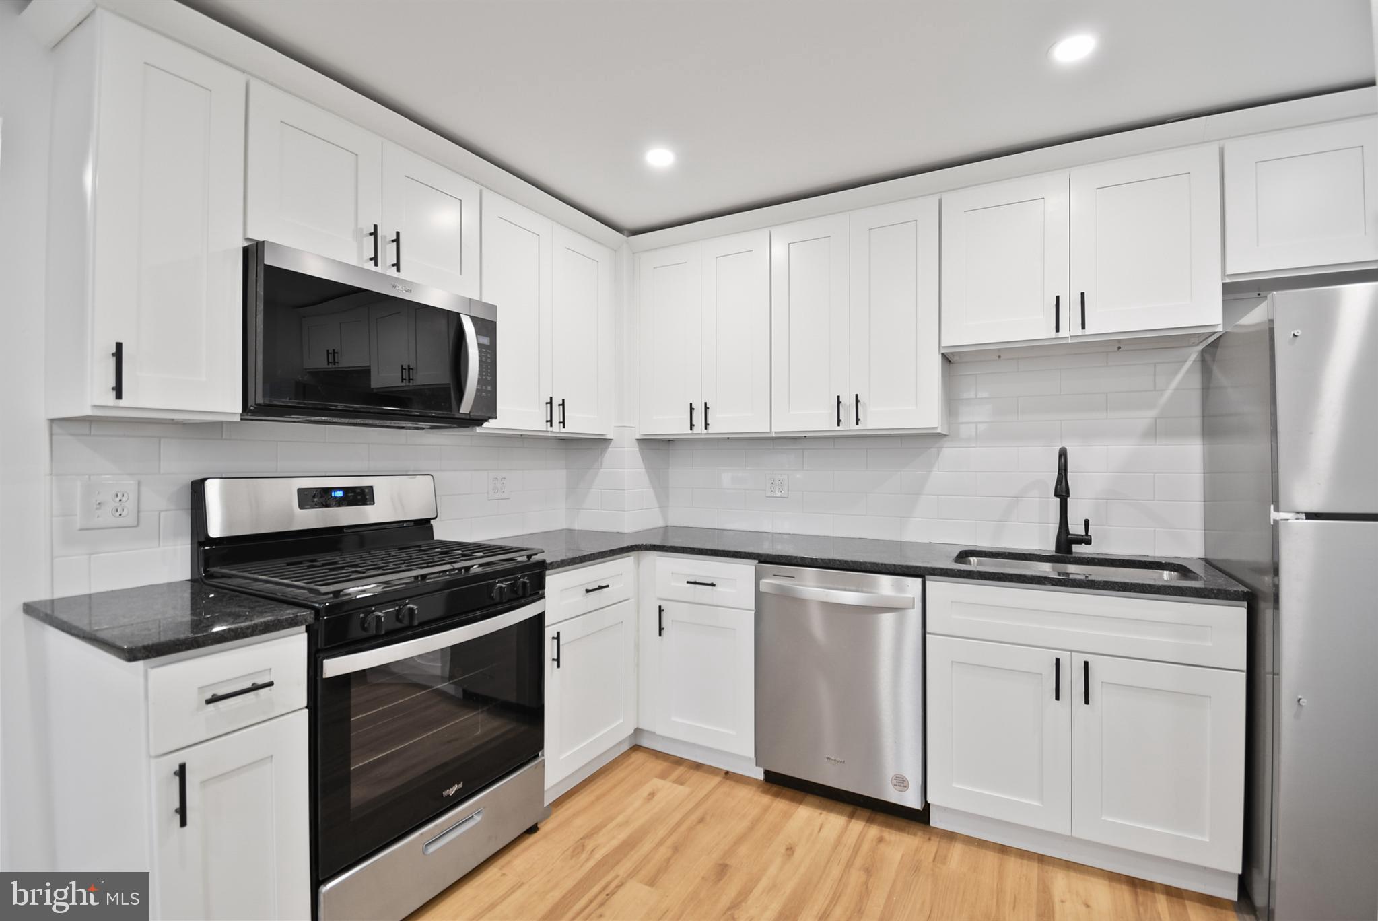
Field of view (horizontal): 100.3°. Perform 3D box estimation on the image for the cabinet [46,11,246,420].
[{"bbox_3d":[-1.413,-0.568,1.507,0.335,0.922,0.294,0,0,32],"label":"cabinet"}]

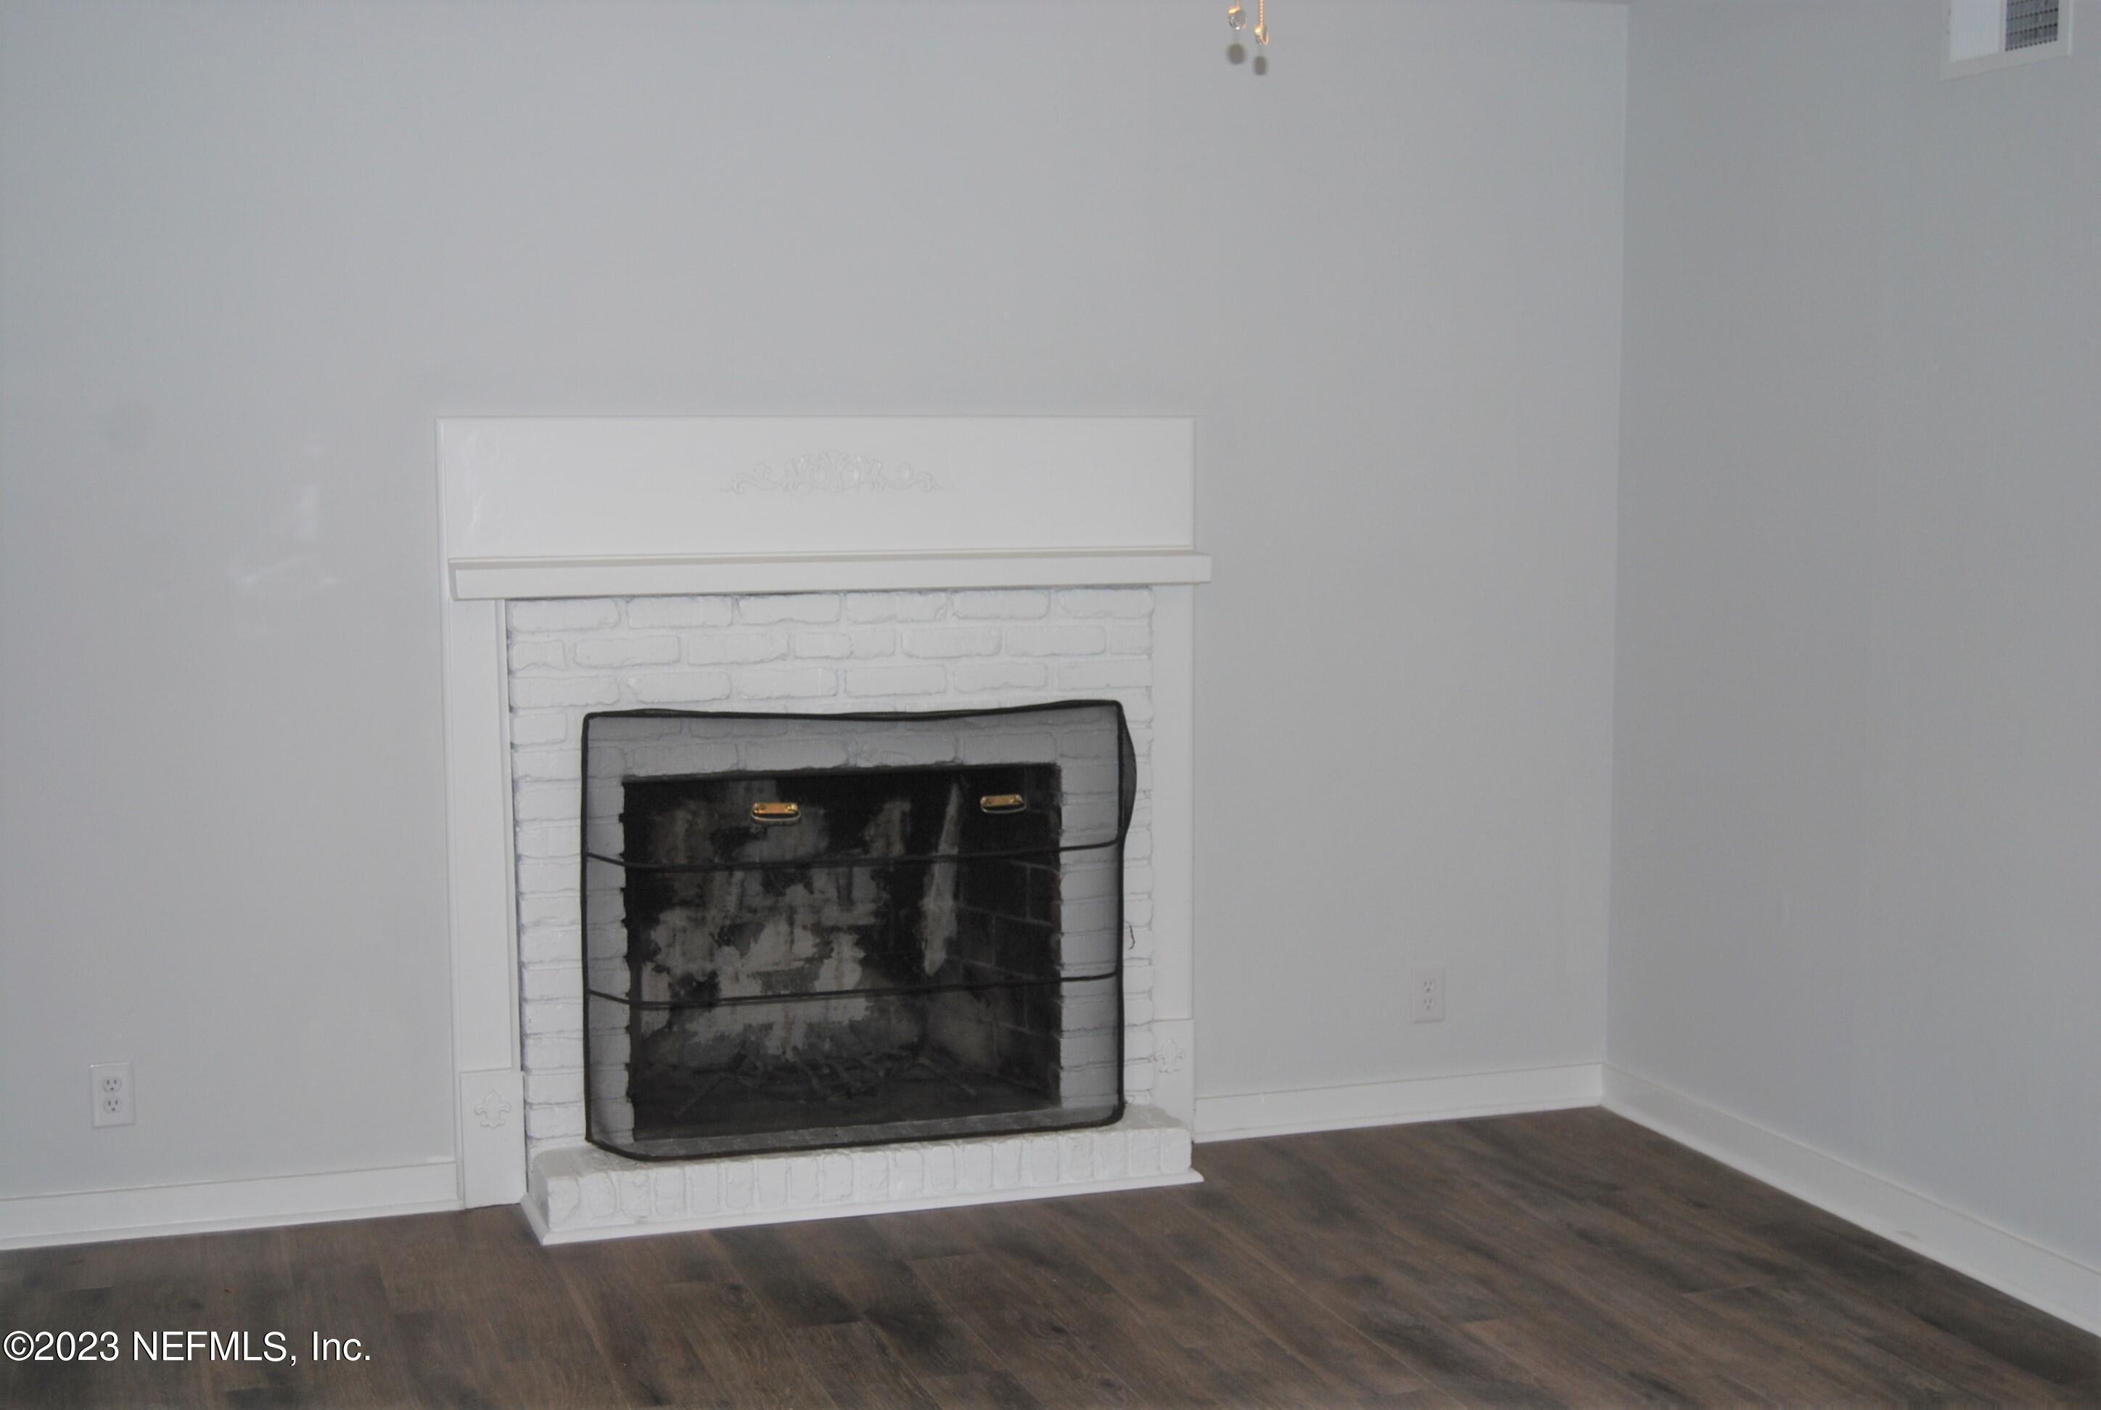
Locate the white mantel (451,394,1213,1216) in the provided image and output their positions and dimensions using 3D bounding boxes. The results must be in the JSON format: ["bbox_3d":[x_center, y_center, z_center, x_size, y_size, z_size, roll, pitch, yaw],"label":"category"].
[{"bbox_3d":[-0.376,0.201,5.085,1.520,1.508,0.315,-2,6,-18],"label":"white mantel"}]

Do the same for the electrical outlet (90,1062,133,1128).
[{"bbox_3d":[-1.724,0.719,4.841,0.076,0.121,0.008,-2,6,-18],"label":"electrical outlet"}]

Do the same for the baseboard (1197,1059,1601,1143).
[{"bbox_3d":[0.752,0.854,5.663,0.956,0.090,0.024,-2,6,-18],"label":"baseboard"}]

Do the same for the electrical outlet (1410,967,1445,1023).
[{"bbox_3d":[0.818,0.625,5.673,0.077,0.121,0.008,-2,6,-18],"label":"electrical outlet"}]

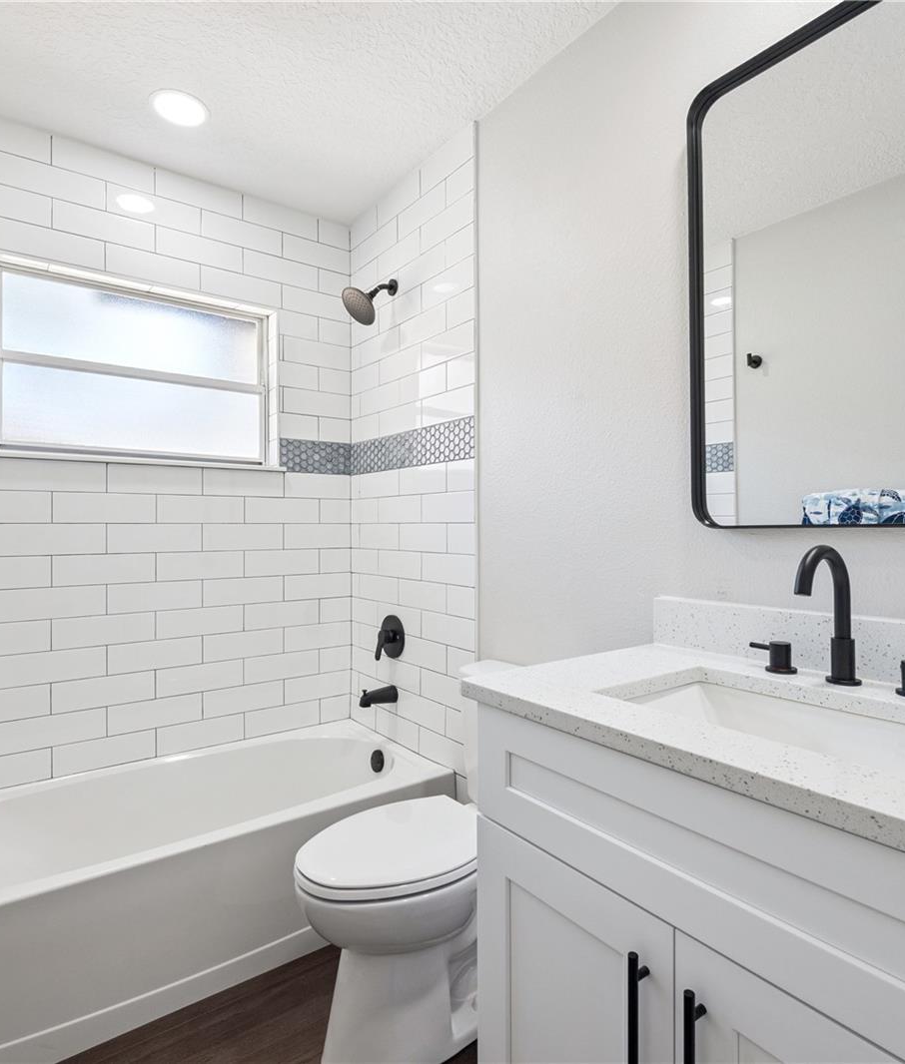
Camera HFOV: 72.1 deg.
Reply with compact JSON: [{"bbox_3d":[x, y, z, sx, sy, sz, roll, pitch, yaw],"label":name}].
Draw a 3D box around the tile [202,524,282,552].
[{"bbox_3d":[-0.787,0.021,2.344,0.301,0.099,0.009,0,0,-36],"label":"tile"}]

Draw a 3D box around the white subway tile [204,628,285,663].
[{"bbox_3d":[-0.787,0.427,2.345,0.303,0.100,0.010,0,0,-36],"label":"white subway tile"}]

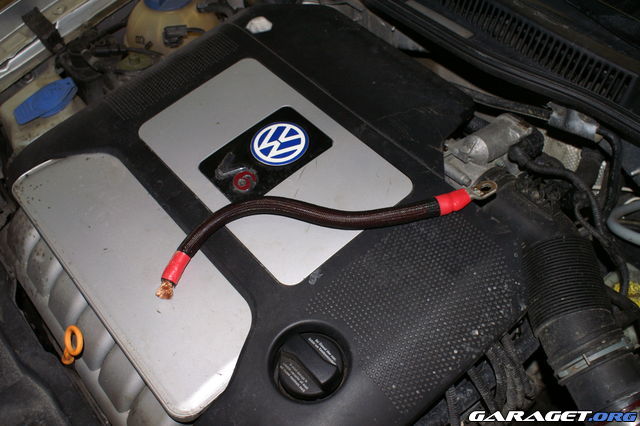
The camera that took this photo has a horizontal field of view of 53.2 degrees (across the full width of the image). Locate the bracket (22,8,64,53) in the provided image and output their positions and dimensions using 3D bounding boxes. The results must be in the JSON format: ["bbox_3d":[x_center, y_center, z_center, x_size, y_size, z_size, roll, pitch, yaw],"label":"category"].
[{"bbox_3d":[-0.421,-0.279,0.975,0.030,0.030,0.112,-37,57,-17],"label":"bracket"}]

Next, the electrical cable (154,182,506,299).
[{"bbox_3d":[0.001,-0.001,0.727,0.393,0.026,0.106,-17,54,-3],"label":"electrical cable"}]

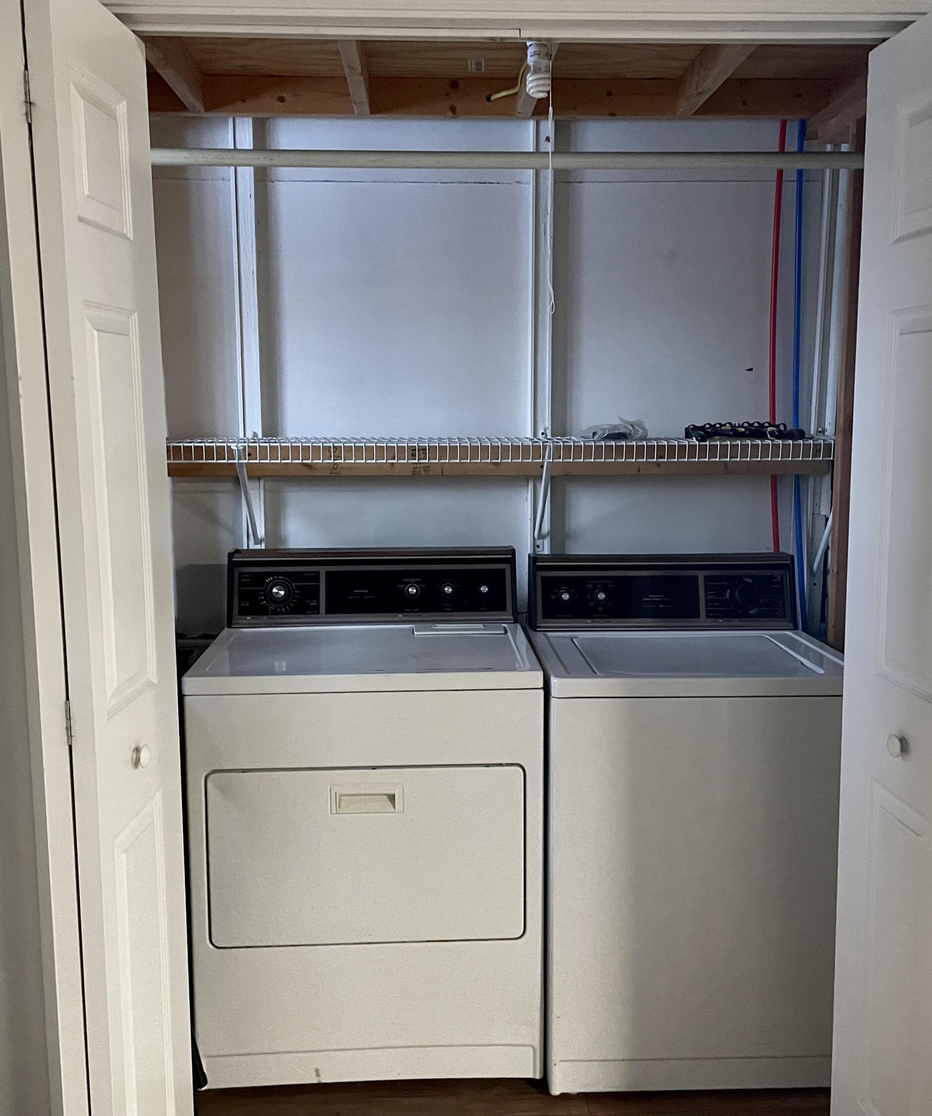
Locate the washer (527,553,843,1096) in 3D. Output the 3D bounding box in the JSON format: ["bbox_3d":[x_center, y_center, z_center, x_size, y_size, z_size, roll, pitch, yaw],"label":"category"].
[{"bbox_3d":[0.503,0.565,2.647,0.675,1.089,0.660,0,7,-1],"label":"washer"}]

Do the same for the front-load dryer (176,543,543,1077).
[{"bbox_3d":[-0.224,0.560,2.685,0.741,1.095,0.690,-1,7,-3],"label":"front-load dryer"}]

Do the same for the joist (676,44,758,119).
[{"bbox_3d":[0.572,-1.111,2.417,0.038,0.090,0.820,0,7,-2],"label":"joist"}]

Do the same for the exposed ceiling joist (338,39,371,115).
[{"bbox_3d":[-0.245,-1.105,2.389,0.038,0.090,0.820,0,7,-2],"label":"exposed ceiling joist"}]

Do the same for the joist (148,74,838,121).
[{"bbox_3d":[0.034,-1.161,2.825,1.792,0.090,0.040,0,7,-2],"label":"joist"}]

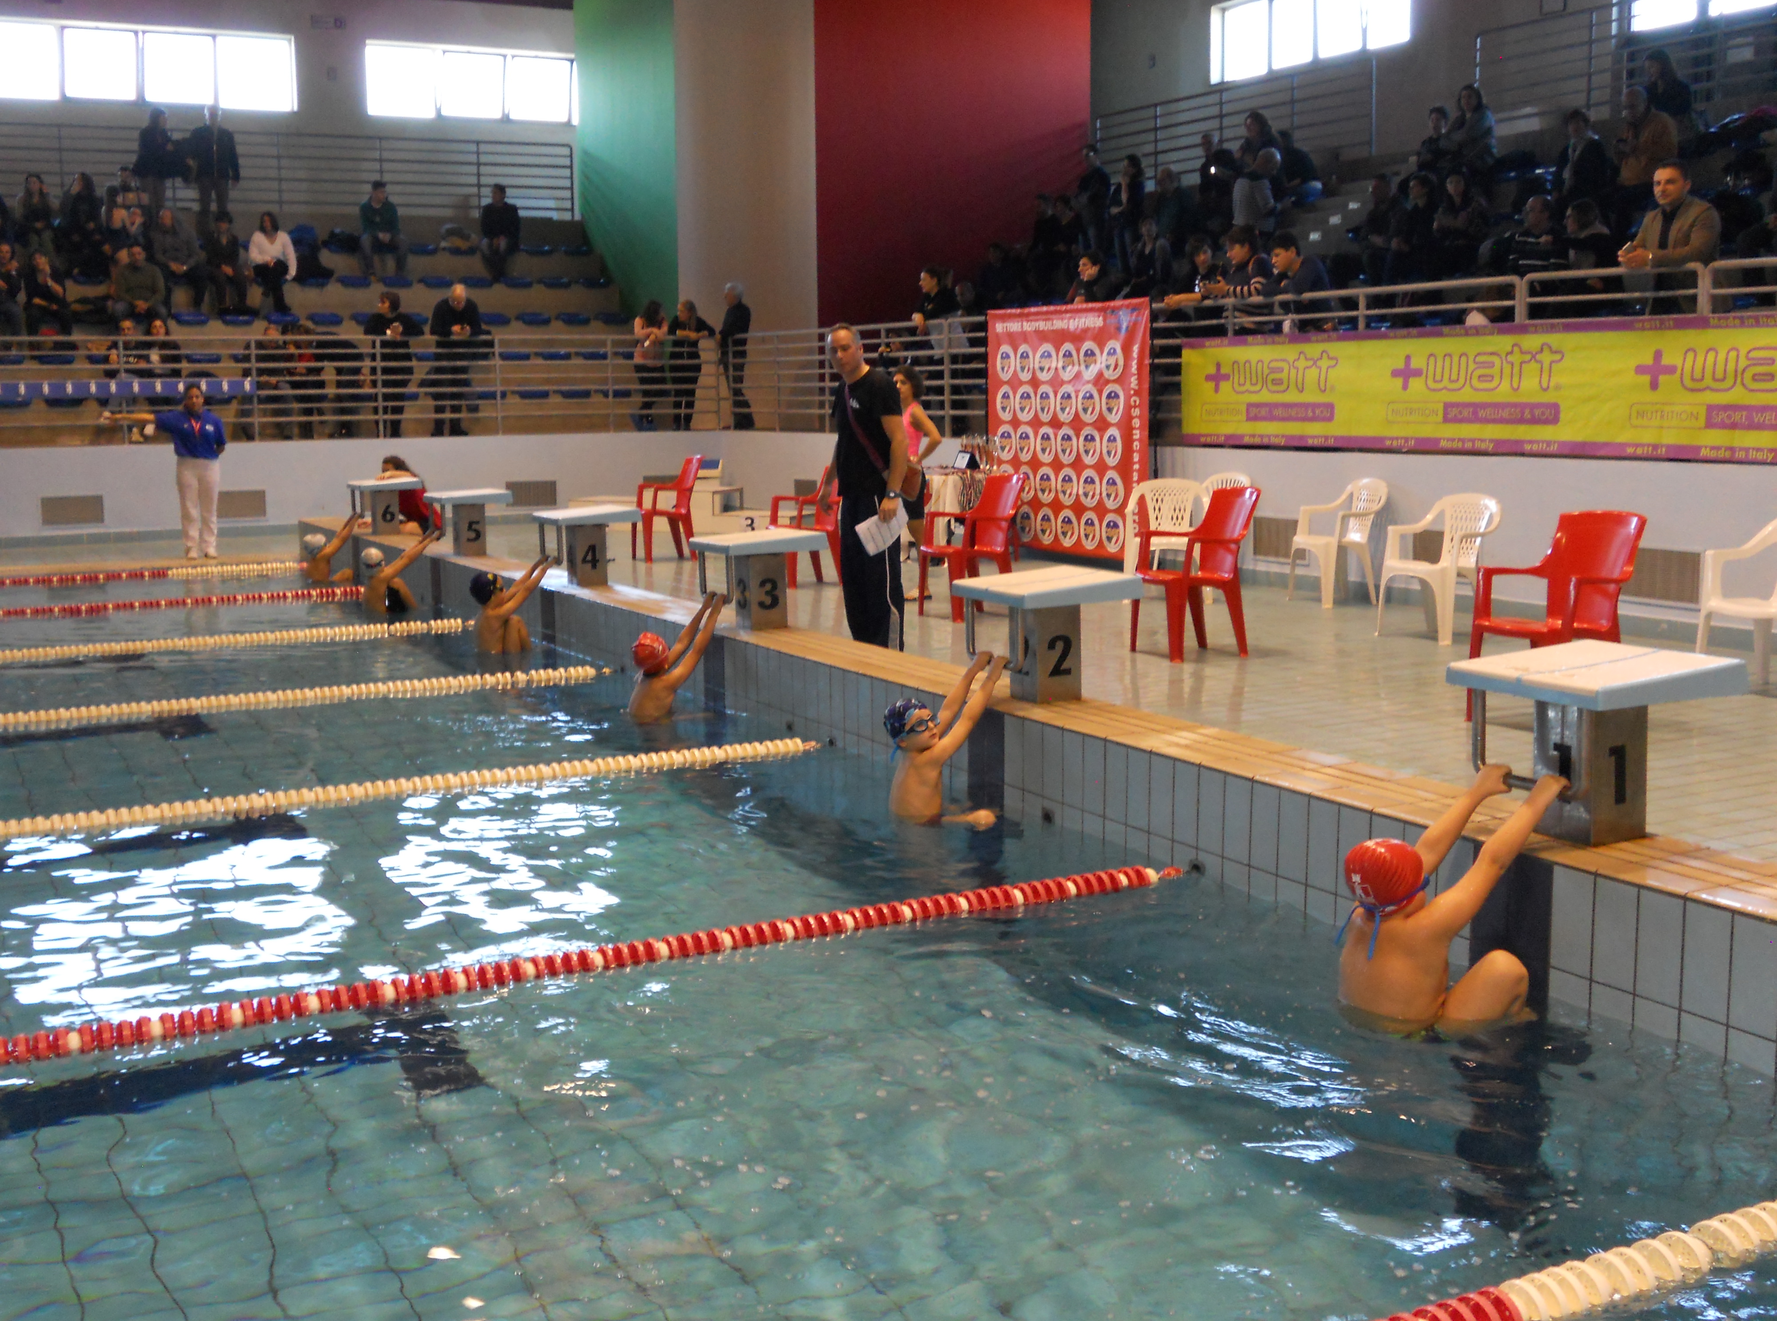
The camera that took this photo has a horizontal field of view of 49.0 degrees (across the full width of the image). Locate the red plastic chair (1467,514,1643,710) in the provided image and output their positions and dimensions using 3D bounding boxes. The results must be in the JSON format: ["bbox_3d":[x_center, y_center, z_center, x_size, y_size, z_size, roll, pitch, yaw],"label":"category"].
[{"bbox_3d":[2.797,-0.165,8.177,0.570,0.880,0.560,-5,9,-28],"label":"red plastic chair"}]

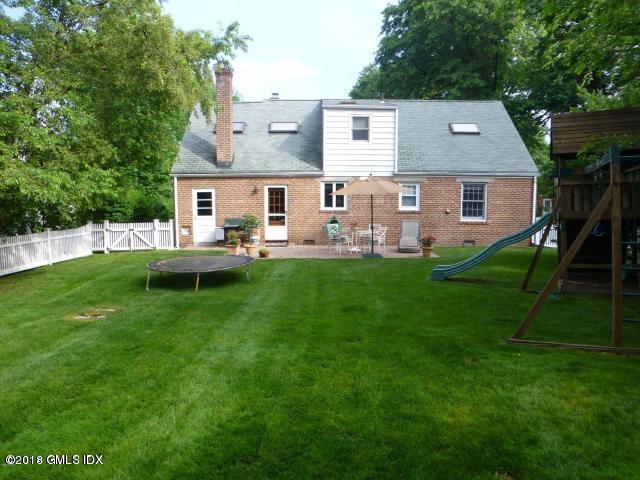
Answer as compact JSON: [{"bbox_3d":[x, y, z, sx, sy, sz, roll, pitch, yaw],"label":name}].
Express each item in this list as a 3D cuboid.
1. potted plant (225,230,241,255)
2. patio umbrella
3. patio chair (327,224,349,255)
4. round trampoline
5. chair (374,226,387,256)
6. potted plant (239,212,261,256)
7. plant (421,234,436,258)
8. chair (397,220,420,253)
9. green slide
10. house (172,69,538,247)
[{"bbox_3d":[-2.820,0.098,14.451,0.520,0.800,0.500,0,6,0],"label":"potted plant"},{"bbox_3d":[1.640,-0.773,14.051,2.620,2.620,2.620,0,6,0],"label":"patio umbrella"},{"bbox_3d":[0.600,-0.034,15.040,0.580,0.930,0.520,4,7,30],"label":"patio chair"},{"bbox_3d":[-2.990,0.790,11.127,2.660,0.440,2.660,-2,6,0],"label":"round trampoline"},{"bbox_3d":[1.950,-0.008,14.942,0.550,0.900,0.480,4,7,30],"label":"chair"},{"bbox_3d":[-2.330,-0.217,14.567,0.720,1.400,0.720,0,6,0],"label":"potted plant"},{"bbox_3d":[3.460,0.156,14.206,0.500,0.740,0.480,0,6,0],"label":"plant"},{"bbox_3d":[3.110,-0.145,15.581,0.760,1.030,1.350,0,6,0],"label":"chair"},{"bbox_3d":[3.990,0.111,10.226,2.650,1.700,0.580,2,7,17],"label":"green slide"},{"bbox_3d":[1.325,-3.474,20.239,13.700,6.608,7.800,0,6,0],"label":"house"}]

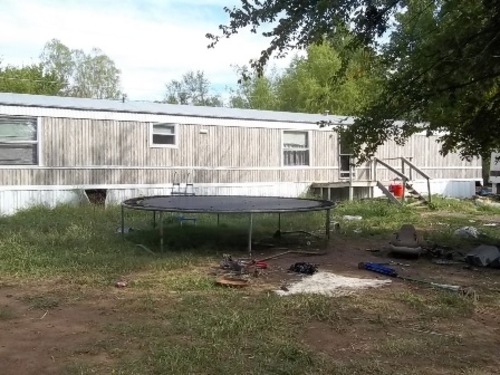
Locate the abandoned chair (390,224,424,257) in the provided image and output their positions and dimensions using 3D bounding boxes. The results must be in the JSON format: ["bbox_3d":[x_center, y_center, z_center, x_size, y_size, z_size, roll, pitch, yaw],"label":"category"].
[{"bbox_3d":[2.640,0.871,7.750,0.550,0.480,0.620,1,3,21],"label":"abandoned chair"}]

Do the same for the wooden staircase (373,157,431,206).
[{"bbox_3d":[5.660,-0.209,17.250,1.400,1.850,1.500,-1,3,-28],"label":"wooden staircase"}]

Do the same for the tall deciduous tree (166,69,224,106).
[{"bbox_3d":[-5.500,-5.920,45.000,5.700,11.000,5.500,0,2,0],"label":"tall deciduous tree"}]

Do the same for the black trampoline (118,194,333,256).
[{"bbox_3d":[-0.404,0.656,9.500,4.270,0.790,4.270,0,2,0],"label":"black trampoline"}]

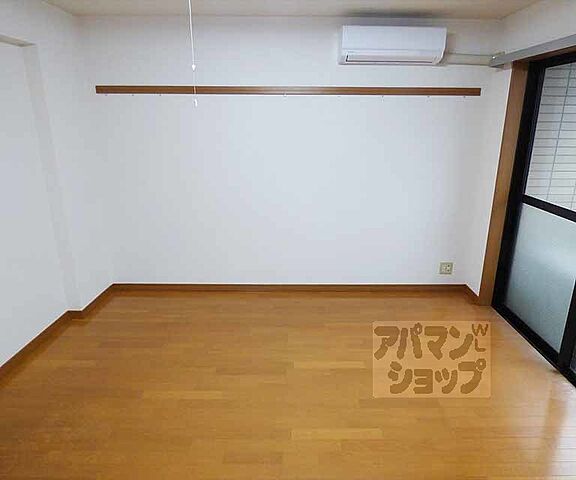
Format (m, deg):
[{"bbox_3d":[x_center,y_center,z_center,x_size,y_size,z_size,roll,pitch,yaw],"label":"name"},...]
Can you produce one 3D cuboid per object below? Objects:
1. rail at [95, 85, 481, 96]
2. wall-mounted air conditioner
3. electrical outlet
[{"bbox_3d":[0.008,-1.246,2.911,3.220,0.058,0.025,0,15,0],"label":"rail"},{"bbox_3d":[0.803,-1.518,2.737,0.783,0.227,0.220,0,15,0],"label":"wall-mounted air conditioner"},{"bbox_3d":[1.525,0.275,3.341,0.120,0.120,0.012,0,15,0],"label":"electrical outlet"}]

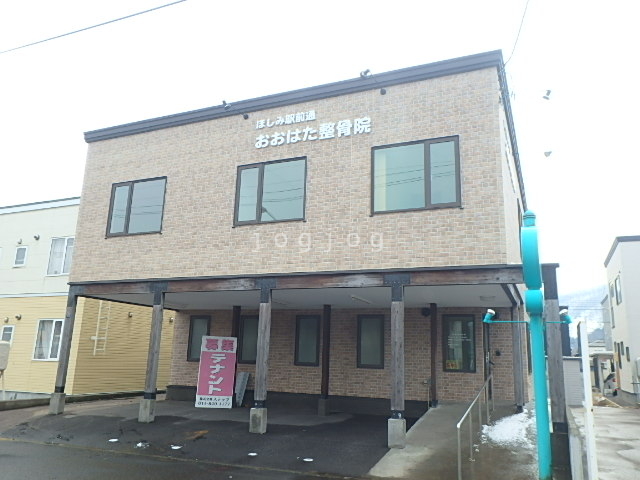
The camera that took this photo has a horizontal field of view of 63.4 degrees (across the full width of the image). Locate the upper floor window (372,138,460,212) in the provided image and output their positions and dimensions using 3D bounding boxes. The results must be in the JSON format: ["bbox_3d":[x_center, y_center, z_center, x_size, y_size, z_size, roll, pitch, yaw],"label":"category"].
[{"bbox_3d":[1.803,-1.190,9.836,1.687,1.401,0.120,-4,-14,23],"label":"upper floor window"}]

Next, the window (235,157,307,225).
[{"bbox_3d":[-1.047,-0.999,11.046,1.696,1.401,0.120,-4,-14,23],"label":"window"}]

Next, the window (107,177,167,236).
[{"bbox_3d":[-4.401,-0.774,12.471,1.696,1.401,0.120,-4,-14,23],"label":"window"}]

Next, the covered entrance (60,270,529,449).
[{"bbox_3d":[-0.553,2.691,12.196,10.862,3.092,4.080,-4,-14,23],"label":"covered entrance"}]

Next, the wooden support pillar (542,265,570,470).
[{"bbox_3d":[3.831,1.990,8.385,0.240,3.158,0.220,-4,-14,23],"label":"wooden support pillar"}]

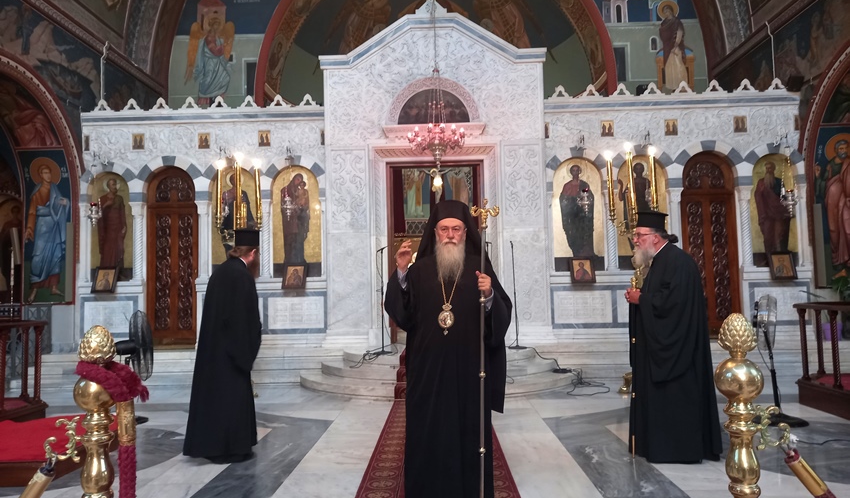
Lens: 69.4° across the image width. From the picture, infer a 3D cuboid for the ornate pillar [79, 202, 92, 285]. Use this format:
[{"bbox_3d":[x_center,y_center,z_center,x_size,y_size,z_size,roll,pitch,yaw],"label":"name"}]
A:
[{"bbox_3d":[-5.199,-0.102,9.411,0.190,1.215,0.180,-1,-4,1],"label":"ornate pillar"}]

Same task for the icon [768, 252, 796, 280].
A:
[{"bbox_3d":[5.256,0.257,9.003,0.345,0.405,0.040,-1,-22,1],"label":"icon"}]

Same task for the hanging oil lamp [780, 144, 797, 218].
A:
[{"bbox_3d":[5.222,-0.970,8.804,0.220,1.070,0.220,-1,-4,1],"label":"hanging oil lamp"}]

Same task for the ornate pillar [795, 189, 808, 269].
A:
[{"bbox_3d":[5.622,-0.327,9.152,0.190,1.205,0.180,-1,-4,1],"label":"ornate pillar"}]

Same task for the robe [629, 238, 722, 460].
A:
[{"bbox_3d":[1.855,0.751,4.639,0.640,1.580,0.570,-2,-4,18],"label":"robe"}]

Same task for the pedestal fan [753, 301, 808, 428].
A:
[{"bbox_3d":[3.215,0.997,5.663,0.460,1.180,0.500,-3,-4,30],"label":"pedestal fan"}]

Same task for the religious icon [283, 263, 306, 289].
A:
[{"bbox_3d":[-1.941,0.419,9.192,0.340,0.400,0.050,-1,-23,1],"label":"religious icon"}]

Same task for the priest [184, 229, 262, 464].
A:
[{"bbox_3d":[-1.661,0.761,5.066,0.560,1.842,0.550,2,-5,-41],"label":"priest"}]

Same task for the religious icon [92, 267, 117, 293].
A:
[{"bbox_3d":[-4.828,0.468,9.260,0.340,0.410,0.050,-1,-23,1],"label":"religious icon"}]

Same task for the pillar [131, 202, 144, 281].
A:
[{"bbox_3d":[-4.449,-0.103,9.536,0.180,1.246,0.180,-1,-3,1],"label":"pillar"}]

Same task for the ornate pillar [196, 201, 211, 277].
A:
[{"bbox_3d":[-3.375,-0.140,9.367,0.190,1.194,0.180,-1,-4,1],"label":"ornate pillar"}]

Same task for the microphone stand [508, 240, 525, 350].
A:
[{"bbox_3d":[1.254,0.620,8.426,0.260,1.452,0.260,-1,-3,1],"label":"microphone stand"}]

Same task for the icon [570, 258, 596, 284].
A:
[{"bbox_3d":[2.341,0.332,9.072,0.345,0.400,0.040,-1,-22,1],"label":"icon"}]

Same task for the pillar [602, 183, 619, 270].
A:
[{"bbox_3d":[2.837,-0.292,9.368,0.180,1.239,0.180,-1,-3,1],"label":"pillar"}]

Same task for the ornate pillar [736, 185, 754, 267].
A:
[{"bbox_3d":[4.879,-0.336,9.320,0.180,1.233,0.180,-1,-3,1],"label":"ornate pillar"}]

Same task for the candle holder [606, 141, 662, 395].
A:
[{"bbox_3d":[2.589,0.184,7.567,0.620,3.067,0.560,-1,-4,1],"label":"candle holder"}]

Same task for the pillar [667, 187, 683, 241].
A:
[{"bbox_3d":[3.767,-0.314,9.198,0.190,1.241,0.180,-1,-4,1],"label":"pillar"}]

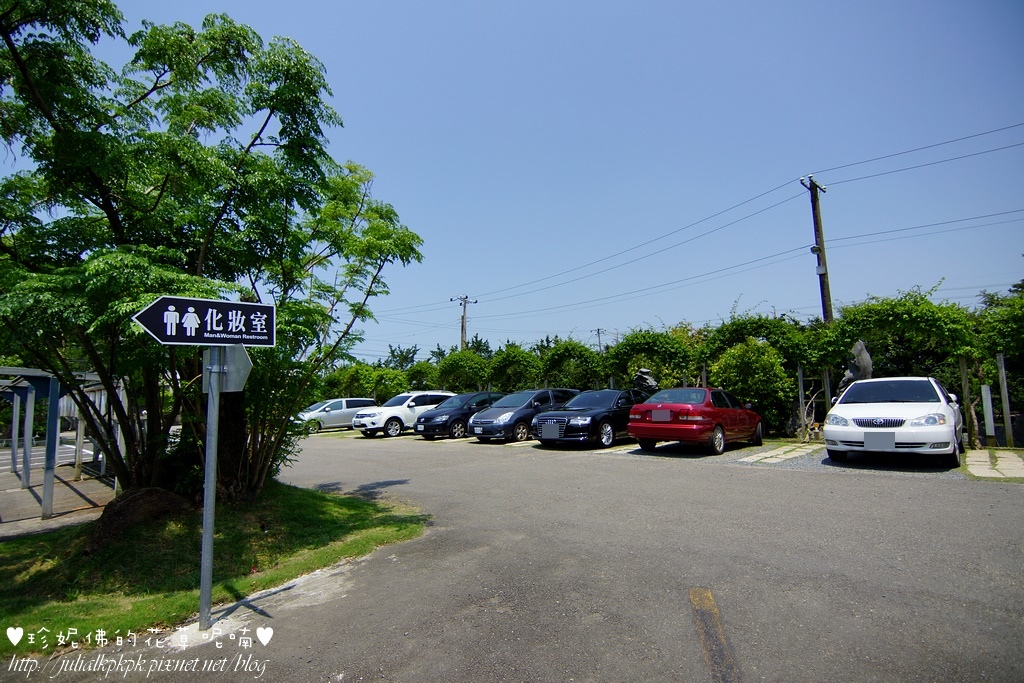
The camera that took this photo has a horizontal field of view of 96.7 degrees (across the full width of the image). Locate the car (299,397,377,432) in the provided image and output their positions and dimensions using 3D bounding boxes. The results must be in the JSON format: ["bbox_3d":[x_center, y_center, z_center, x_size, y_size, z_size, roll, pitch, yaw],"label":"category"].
[{"bbox_3d":[-8.856,3.610,22.657,1.770,1.620,4.600,-8,-9,41],"label":"car"}]

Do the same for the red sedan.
[{"bbox_3d":[4.614,1.854,10.987,4.450,1.390,1.745,5,-10,-45],"label":"red sedan"}]

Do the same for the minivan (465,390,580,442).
[{"bbox_3d":[0.620,2.399,15.260,1.745,1.600,4.550,-8,-9,43],"label":"minivan"}]

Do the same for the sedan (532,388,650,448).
[{"bbox_3d":[2.809,2.171,13.410,1.999,1.460,5.140,-8,-9,42],"label":"sedan"}]

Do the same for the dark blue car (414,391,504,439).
[{"bbox_3d":[-1.584,2.692,17.016,1.809,1.590,4.205,-9,-9,44],"label":"dark blue car"}]

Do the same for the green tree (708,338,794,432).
[{"bbox_3d":[7.022,1.309,13.423,2.150,2.866,2.000,-8,-9,43],"label":"green tree"}]

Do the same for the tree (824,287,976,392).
[{"bbox_3d":[9.271,0.606,10.977,2.719,3.525,1.700,-8,-9,43],"label":"tree"}]

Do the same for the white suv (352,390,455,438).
[{"bbox_3d":[-4.122,2.916,18.592,1.850,1.700,4.640,-8,-9,43],"label":"white suv"}]

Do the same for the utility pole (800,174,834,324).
[{"bbox_3d":[10.938,-1.551,15.844,0.900,8.827,0.400,-8,-9,43],"label":"utility pole"}]

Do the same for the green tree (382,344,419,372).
[{"bbox_3d":[-8.787,3.093,35.923,2.900,5.752,2.900,-2,-7,0],"label":"green tree"}]

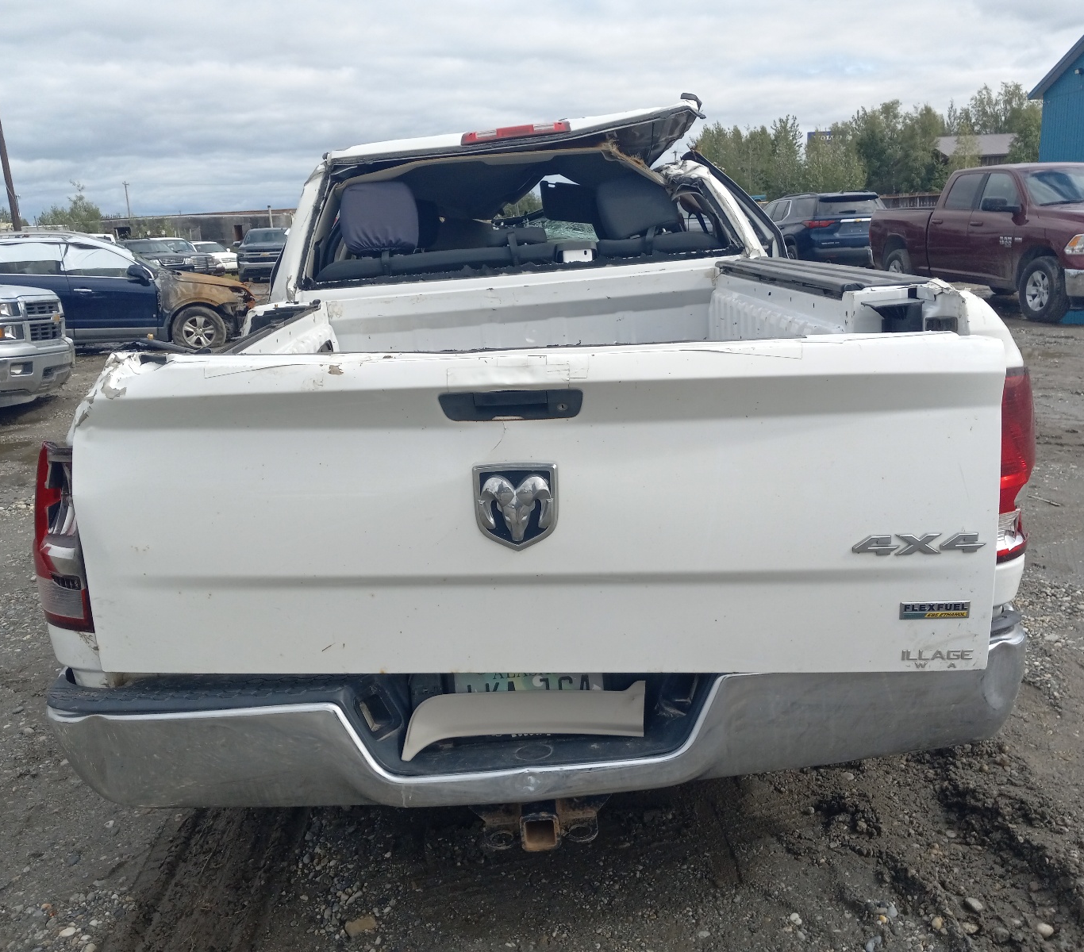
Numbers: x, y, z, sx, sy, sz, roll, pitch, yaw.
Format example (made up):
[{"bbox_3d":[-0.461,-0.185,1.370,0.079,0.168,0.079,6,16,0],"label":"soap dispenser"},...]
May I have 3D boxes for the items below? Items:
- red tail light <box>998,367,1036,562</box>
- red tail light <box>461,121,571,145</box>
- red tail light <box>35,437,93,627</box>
[{"bbox_3d":[0.925,-0.024,1.995,0.150,0.405,0.160,-4,14,-2],"label":"red tail light"},{"bbox_3d":[-0.095,-1.237,3.570,0.385,0.050,0.060,-7,14,-1],"label":"red tail light"},{"bbox_3d":[-0.916,0.114,1.925,0.150,0.395,0.160,-4,14,-2],"label":"red tail light"}]

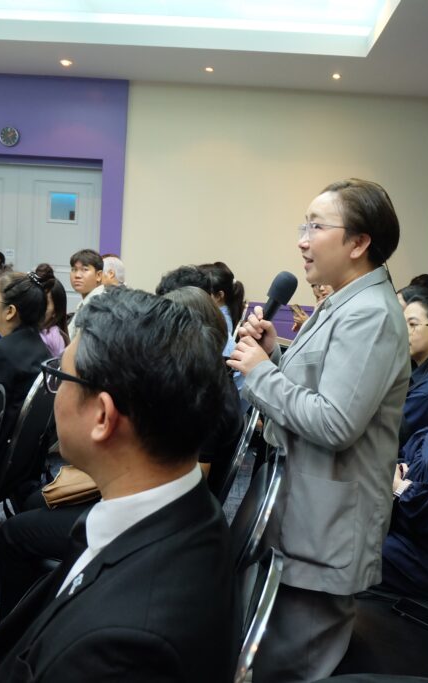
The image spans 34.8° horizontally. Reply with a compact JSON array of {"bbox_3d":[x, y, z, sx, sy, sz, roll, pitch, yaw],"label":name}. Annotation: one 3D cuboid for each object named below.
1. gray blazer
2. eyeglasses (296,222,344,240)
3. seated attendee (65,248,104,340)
[{"bbox_3d":[0.232,0.191,1.502,0.370,0.740,0.450,3,8,-5],"label":"gray blazer"},{"bbox_3d":[0.268,-0.241,1.528,0.145,0.045,0.142,1,8,-17],"label":"eyeglasses"},{"bbox_3d":[-0.889,0.165,3.686,0.720,1.320,0.500,1,8,-14],"label":"seated attendee"}]

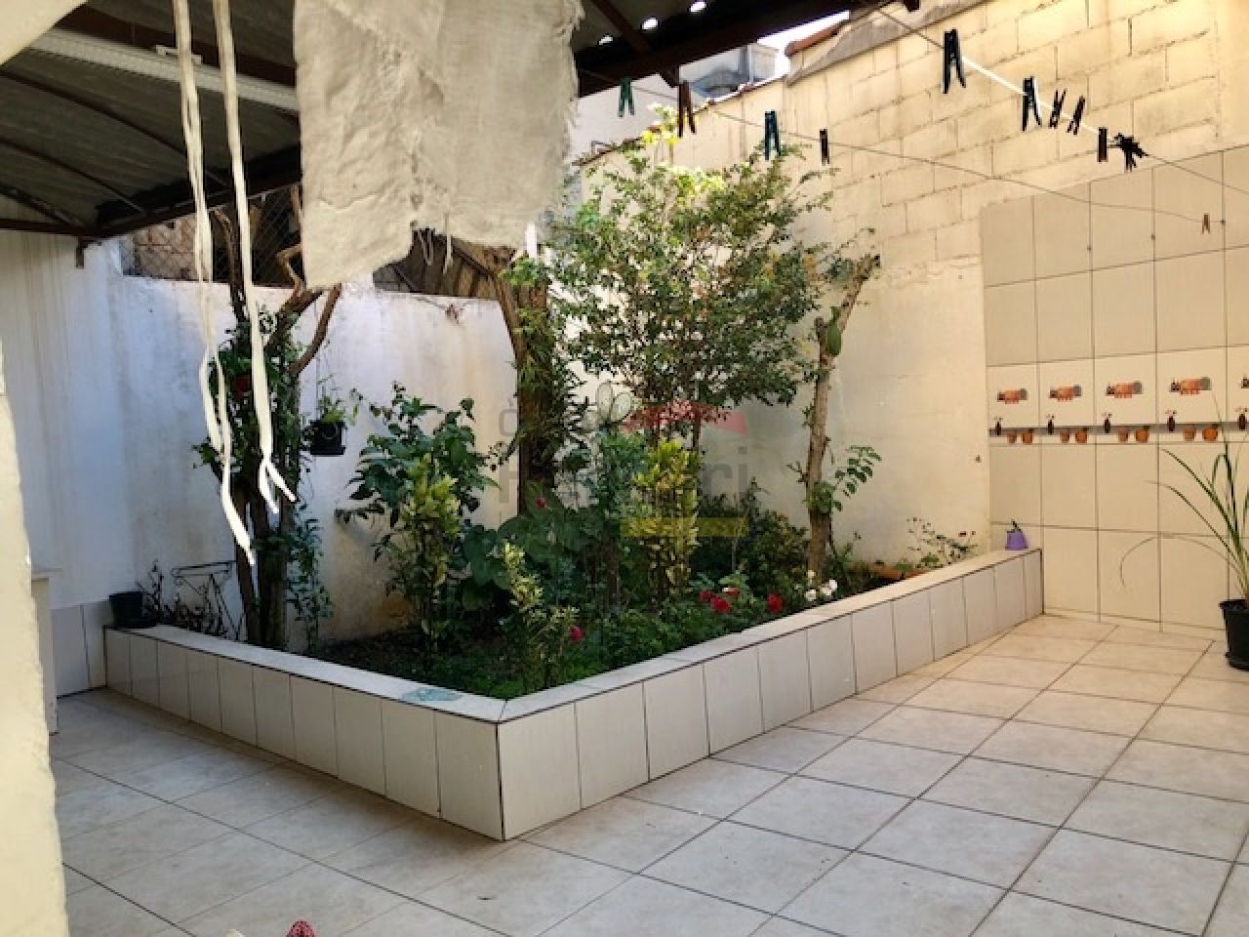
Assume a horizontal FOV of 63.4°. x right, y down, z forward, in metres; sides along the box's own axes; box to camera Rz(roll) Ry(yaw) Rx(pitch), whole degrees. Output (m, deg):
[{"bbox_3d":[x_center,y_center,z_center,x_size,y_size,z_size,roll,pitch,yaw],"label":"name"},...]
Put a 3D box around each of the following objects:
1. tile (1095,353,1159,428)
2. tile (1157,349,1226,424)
[{"bbox_3d":[2.618,-0.394,5.279,0.012,0.395,0.320,-5,3,-37],"label":"tile"},{"bbox_3d":[2.813,-0.390,5.020,0.012,0.395,0.320,-5,3,-37],"label":"tile"}]

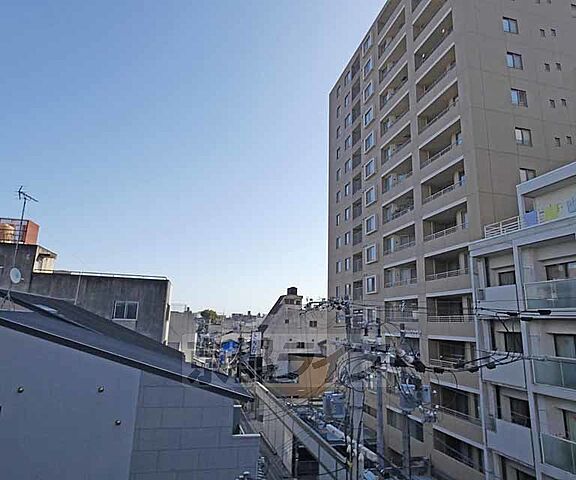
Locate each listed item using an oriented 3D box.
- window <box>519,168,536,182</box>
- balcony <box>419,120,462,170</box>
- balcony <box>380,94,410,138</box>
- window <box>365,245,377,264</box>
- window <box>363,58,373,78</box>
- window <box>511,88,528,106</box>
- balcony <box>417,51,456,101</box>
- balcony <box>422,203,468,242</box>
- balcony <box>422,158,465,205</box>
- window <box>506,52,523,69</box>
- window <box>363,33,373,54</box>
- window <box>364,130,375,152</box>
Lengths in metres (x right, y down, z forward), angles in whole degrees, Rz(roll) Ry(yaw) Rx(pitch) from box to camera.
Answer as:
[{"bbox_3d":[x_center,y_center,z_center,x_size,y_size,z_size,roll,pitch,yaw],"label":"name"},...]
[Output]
[{"bbox_3d":[15.363,-3.866,22.104,1.270,1.250,0.170,5,-13,-13],"label":"window"},{"bbox_3d":[11.558,-6.833,25.595,1.000,1.695,4.539,5,-13,-14],"label":"balcony"},{"bbox_3d":[10.323,-11.411,32.312,1.000,1.663,4.875,5,-13,-14],"label":"balcony"},{"bbox_3d":[8.071,1.475,33.494,0.150,1.450,1.856,5,-13,-14],"label":"window"},{"bbox_3d":[8.775,-18.687,37.904,0.150,1.450,1.856,5,-13,-14],"label":"window"},{"bbox_3d":[15.590,-9.578,23.438,1.270,1.250,0.170,5,-13,-13],"label":"window"},{"bbox_3d":[11.632,-12.446,26.353,1.300,1.800,4.600,5,-13,-13],"label":"balcony"},{"bbox_3d":[11.357,-1.072,24.335,1.000,1.695,4.539,5,-13,-14],"label":"balcony"},{"bbox_3d":[11.457,-3.953,24.965,1.000,1.695,4.539,5,-13,-14],"label":"balcony"},{"bbox_3d":[16.105,-12.668,24.614,1.220,1.217,0.150,5,-13,-14],"label":"window"},{"bbox_3d":[8.876,-21.567,38.534,0.150,1.450,1.856,5,-13,-14],"label":"window"},{"bbox_3d":[8.473,-10.046,36.014,0.150,1.450,1.856,5,-13,-14],"label":"window"}]

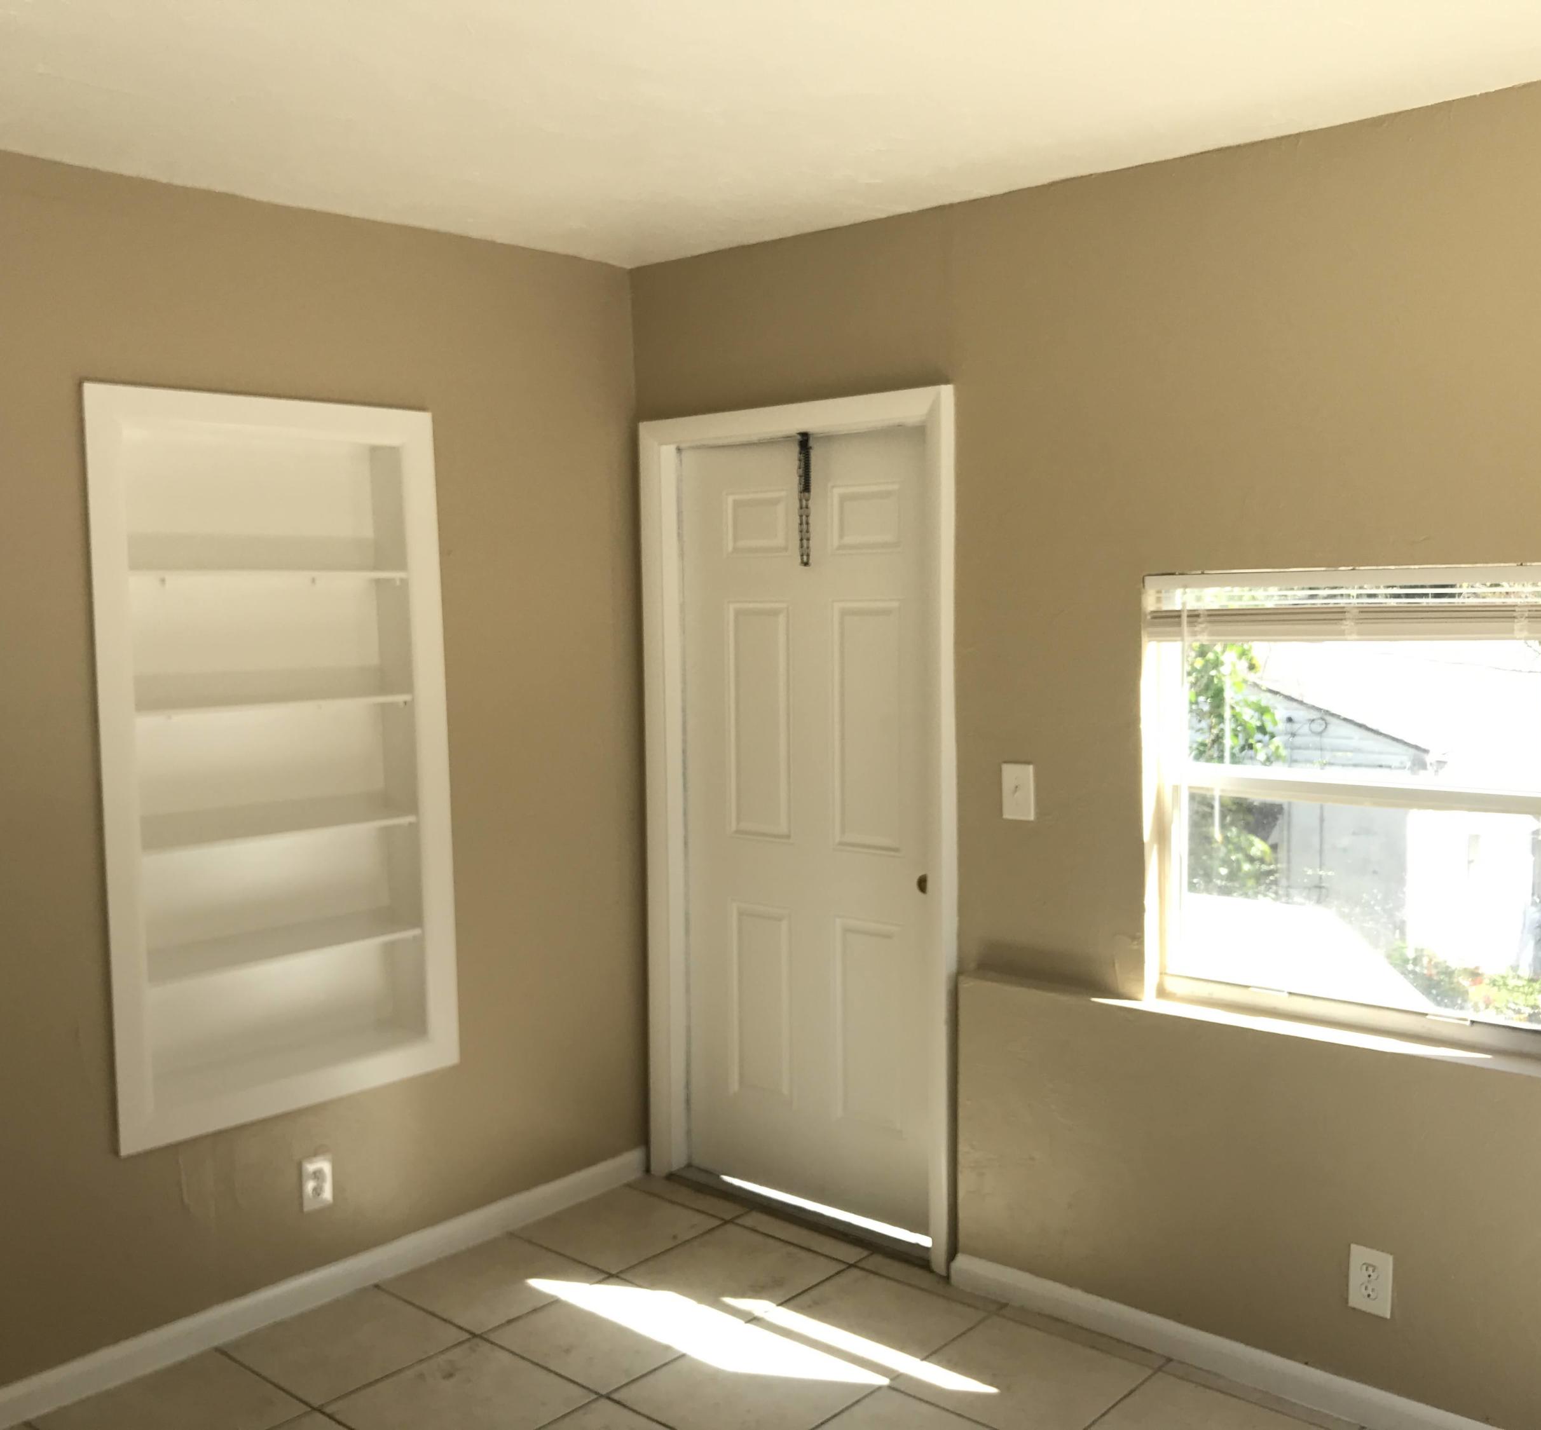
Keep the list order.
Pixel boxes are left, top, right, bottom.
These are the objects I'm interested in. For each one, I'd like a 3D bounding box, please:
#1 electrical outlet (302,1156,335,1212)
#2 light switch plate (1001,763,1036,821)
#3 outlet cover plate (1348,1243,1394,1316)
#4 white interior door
[{"bbox_3d":[-1.035,1.071,3.530,0.010,0.118,0.076,3,6,41],"label":"electrical outlet"},{"bbox_3d":[0.558,0.173,3.466,0.080,0.124,0.015,3,6,41],"label":"light switch plate"},{"bbox_3d":[1.153,1.087,2.961,0.080,0.124,0.008,3,6,41],"label":"outlet cover plate"},{"bbox_3d":[0.108,0.279,3.928,0.895,1.972,0.045,3,6,41],"label":"white interior door"}]

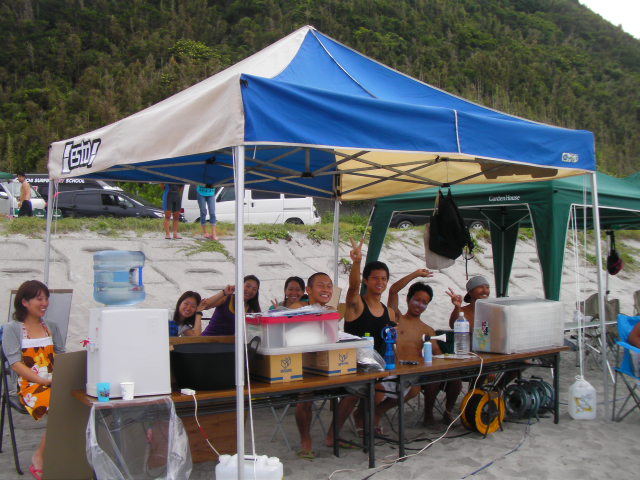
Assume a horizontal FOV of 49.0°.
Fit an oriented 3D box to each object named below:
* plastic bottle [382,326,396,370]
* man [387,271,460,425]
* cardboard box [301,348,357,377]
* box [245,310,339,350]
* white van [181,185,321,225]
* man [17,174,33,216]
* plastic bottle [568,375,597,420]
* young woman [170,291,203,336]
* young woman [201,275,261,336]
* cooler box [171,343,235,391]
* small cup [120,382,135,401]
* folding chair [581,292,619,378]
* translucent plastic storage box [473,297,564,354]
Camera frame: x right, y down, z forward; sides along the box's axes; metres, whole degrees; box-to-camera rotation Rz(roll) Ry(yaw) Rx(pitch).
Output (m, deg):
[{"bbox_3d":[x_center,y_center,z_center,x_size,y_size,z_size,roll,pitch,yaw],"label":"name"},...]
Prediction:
[{"bbox_3d":[0.446,0.690,4.482,0.095,0.275,0.085,0,-1,0],"label":"plastic bottle"},{"bbox_3d":[0.806,0.810,5.420,0.550,1.150,0.620,0,-1,-10],"label":"man"},{"bbox_3d":[0.060,0.733,4.372,0.213,0.168,0.280,1,-1,-35],"label":"cardboard box"},{"bbox_3d":[-0.197,0.530,4.241,0.560,0.175,0.330,1,-1,-35],"label":"box"},{"bbox_3d":[-2.250,-1.360,22.800,4.500,1.950,1.720,0,0,13],"label":"white van"},{"bbox_3d":[-7.440,-0.855,17.700,0.420,1.690,0.480,0,-1,-11],"label":"man"},{"bbox_3d":[2.060,1.240,5.520,0.215,0.335,0.190,0,0,18],"label":"plastic bottle"},{"bbox_3d":[-1.020,0.900,5.200,0.460,1.020,0.650,0,0,-18],"label":"young woman"},{"bbox_3d":[-0.670,0.830,5.200,0.520,1.150,0.680,0,0,-18],"label":"young woman"},{"bbox_3d":[-0.593,0.703,3.993,0.420,0.210,0.350,1,-1,-35],"label":"cooler box"},{"bbox_3d":[-0.966,0.763,3.537,0.073,0.086,0.073,0,-1,0],"label":"small cup"},{"bbox_3d":[2.970,0.970,7.450,0.520,0.860,0.560,0,0,20],"label":"folding chair"},{"bbox_3d":[1.537,0.656,5.430,0.639,0.367,0.329,1,-1,-35],"label":"translucent plastic storage box"}]

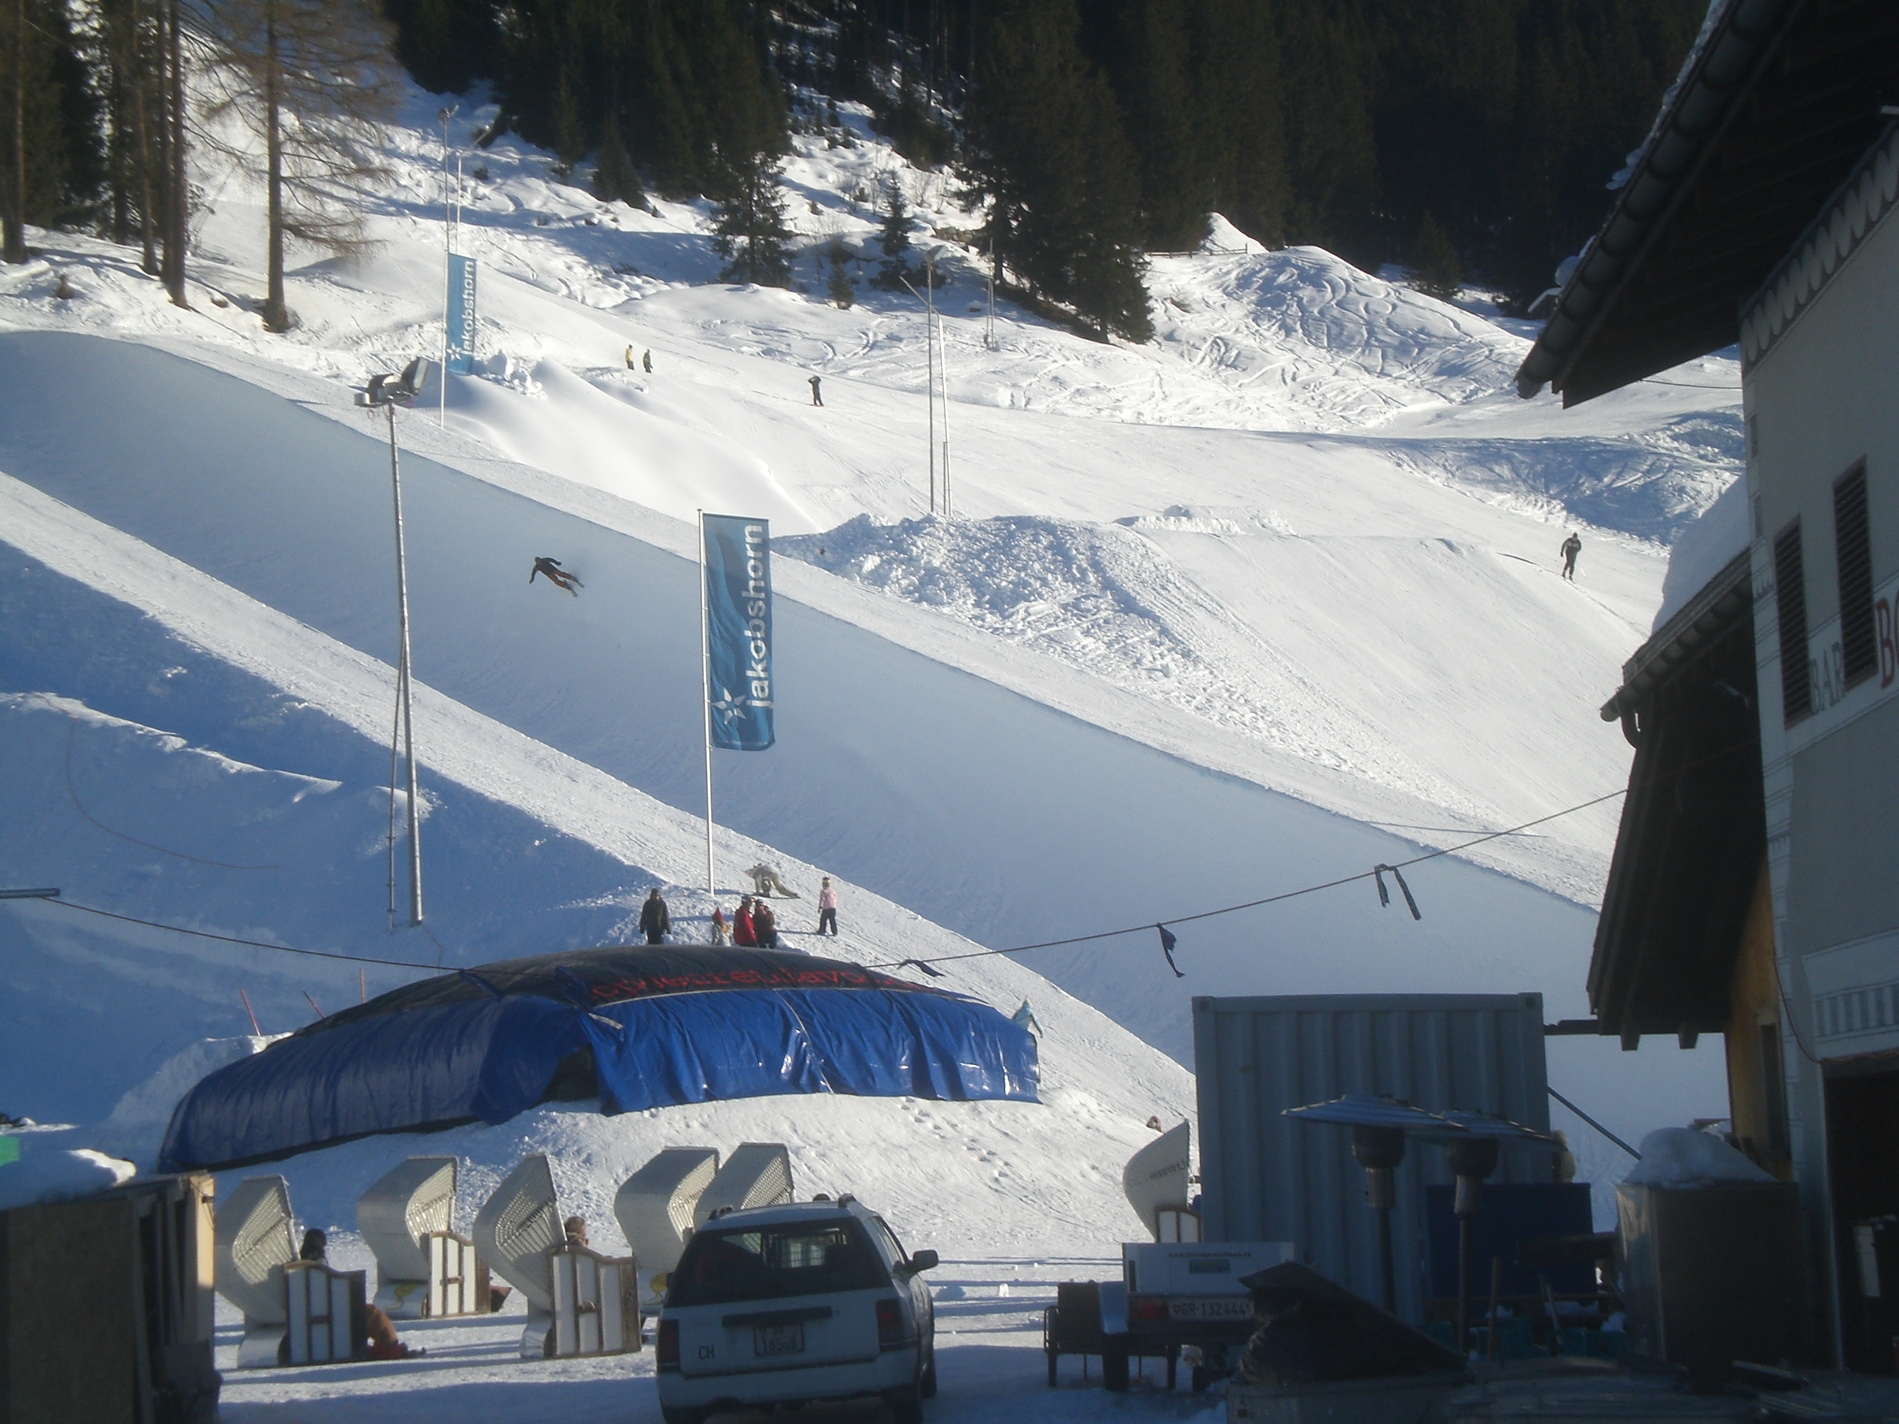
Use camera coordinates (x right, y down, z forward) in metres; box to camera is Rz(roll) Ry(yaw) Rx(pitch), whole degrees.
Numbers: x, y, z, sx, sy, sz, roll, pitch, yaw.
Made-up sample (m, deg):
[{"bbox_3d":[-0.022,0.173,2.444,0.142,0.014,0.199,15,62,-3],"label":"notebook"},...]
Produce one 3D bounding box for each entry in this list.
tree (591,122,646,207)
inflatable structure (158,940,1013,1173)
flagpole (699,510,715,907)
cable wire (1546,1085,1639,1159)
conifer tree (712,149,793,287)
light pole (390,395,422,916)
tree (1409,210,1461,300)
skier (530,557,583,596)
[{"bbox_3d":[-32.566,-53.887,405.000,5.100,8.800,5.000,-2,-7,0],"label":"tree"},{"bbox_3d":[-6.566,6.344,77.000,16.000,3.700,9.500,-2,-7,0],"label":"inflatable structure"},{"bbox_3d":[-5.685,-0.184,96.571,0.120,9.270,0.120,-2,-7,0],"label":"flagpole"},{"bbox_3d":[5.158,3.290,33.000,1.000,0.060,0.060,38,-9,0],"label":"cable wire"},{"bbox_3d":[-17.265,-43.226,360.000,7.000,12.200,6.800,-2,-7,0],"label":"conifer tree"},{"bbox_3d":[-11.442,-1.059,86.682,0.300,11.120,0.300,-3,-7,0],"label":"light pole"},{"bbox_3d":[40.151,-37.760,340.000,4.200,7.600,4.200,-2,-7,0],"label":"tree"},{"bbox_3d":[-14.142,-4.883,148.000,1.750,1.100,0.800,38,-1,-18],"label":"skier"}]

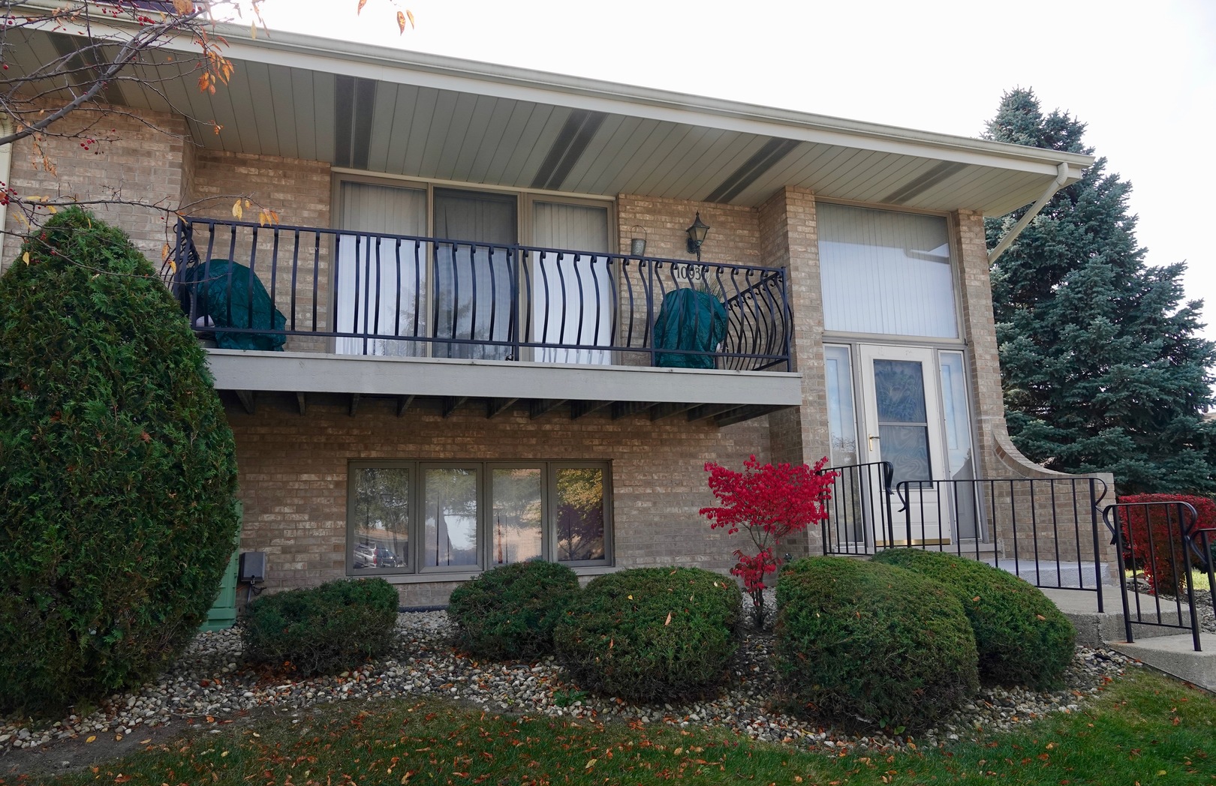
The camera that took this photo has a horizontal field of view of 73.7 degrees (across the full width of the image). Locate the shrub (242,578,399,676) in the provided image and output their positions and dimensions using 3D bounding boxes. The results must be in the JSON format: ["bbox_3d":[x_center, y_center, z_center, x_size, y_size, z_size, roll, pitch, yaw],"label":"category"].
[{"bbox_3d":[-1.743,1.403,4.972,0.902,0.521,0.902,2,-10,-18],"label":"shrub"}]

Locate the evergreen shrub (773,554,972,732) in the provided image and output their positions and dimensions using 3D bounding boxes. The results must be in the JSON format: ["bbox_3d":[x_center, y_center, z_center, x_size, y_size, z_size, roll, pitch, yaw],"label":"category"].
[{"bbox_3d":[1.402,1.280,4.318,0.996,0.802,1.046,2,-10,-18],"label":"evergreen shrub"}]

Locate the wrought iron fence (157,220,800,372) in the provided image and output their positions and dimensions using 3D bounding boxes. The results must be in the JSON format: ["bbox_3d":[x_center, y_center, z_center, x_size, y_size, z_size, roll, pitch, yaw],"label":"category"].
[{"bbox_3d":[-0.913,-0.597,6.933,5.020,0.940,1.630,2,-10,-18],"label":"wrought iron fence"}]

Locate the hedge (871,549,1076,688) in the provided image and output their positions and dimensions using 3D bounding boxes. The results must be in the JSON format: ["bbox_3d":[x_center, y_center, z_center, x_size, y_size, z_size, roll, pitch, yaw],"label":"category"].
[{"bbox_3d":[2.193,1.346,5.030,1.182,0.745,1.242,2,-10,-18],"label":"hedge"}]

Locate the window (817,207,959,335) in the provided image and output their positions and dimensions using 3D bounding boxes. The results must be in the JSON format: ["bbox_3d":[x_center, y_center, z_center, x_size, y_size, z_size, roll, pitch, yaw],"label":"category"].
[{"bbox_3d":[3.038,-1.273,8.722,1.741,1.467,0.100,2,-10,-18],"label":"window"}]

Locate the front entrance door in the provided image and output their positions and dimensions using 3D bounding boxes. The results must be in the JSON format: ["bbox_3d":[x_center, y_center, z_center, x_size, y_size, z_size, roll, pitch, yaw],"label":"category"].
[{"bbox_3d":[3.083,0.531,8.422,0.931,2.071,0.060,2,-10,-18],"label":"front entrance door"}]

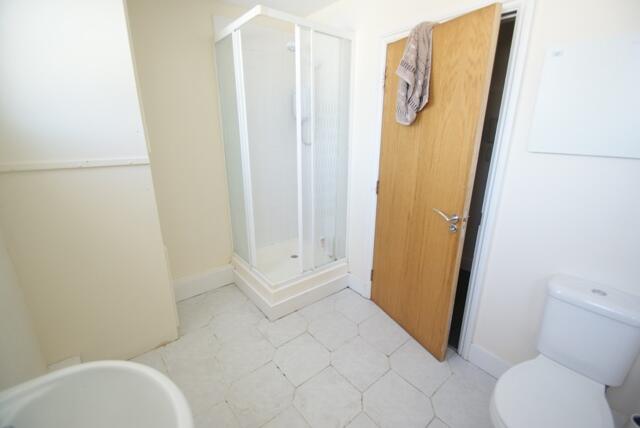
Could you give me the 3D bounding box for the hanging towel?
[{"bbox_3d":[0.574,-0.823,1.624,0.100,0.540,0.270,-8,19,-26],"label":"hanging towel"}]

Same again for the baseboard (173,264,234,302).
[{"bbox_3d":[-1.078,0.639,2.473,0.560,0.200,0.022,-13,21,-37],"label":"baseboard"}]

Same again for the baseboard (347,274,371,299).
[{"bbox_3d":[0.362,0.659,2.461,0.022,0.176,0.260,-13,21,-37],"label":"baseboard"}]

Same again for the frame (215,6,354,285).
[{"bbox_3d":[-0.283,-0.477,2.309,0.788,1.852,0.744,-13,21,-37],"label":"frame"}]

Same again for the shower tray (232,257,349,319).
[{"bbox_3d":[-0.288,0.568,2.596,0.823,0.270,0.779,-13,21,-37],"label":"shower tray"}]

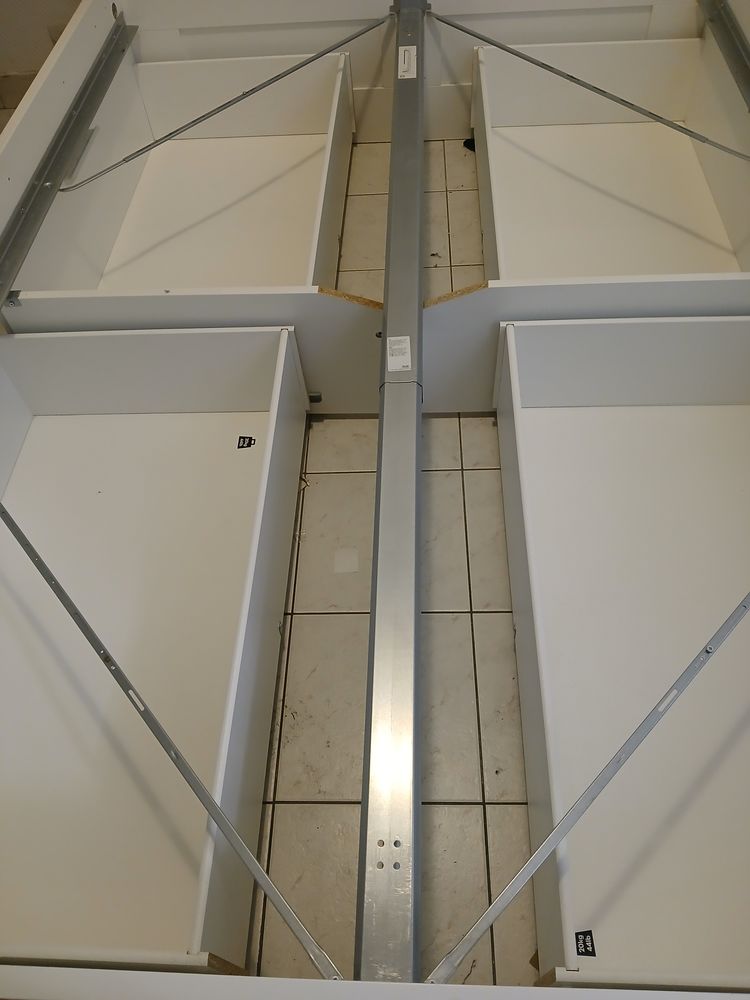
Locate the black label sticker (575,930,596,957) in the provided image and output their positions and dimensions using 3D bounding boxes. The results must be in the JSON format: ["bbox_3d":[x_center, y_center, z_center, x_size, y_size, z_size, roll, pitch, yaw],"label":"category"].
[{"bbox_3d":[0.264,0.560,0.949,0.029,0.001,0.029,-1,55,4],"label":"black label sticker"}]

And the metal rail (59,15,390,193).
[{"bbox_3d":[-0.299,-0.893,1.662,0.017,0.014,0.956,38,66,26],"label":"metal rail"}]

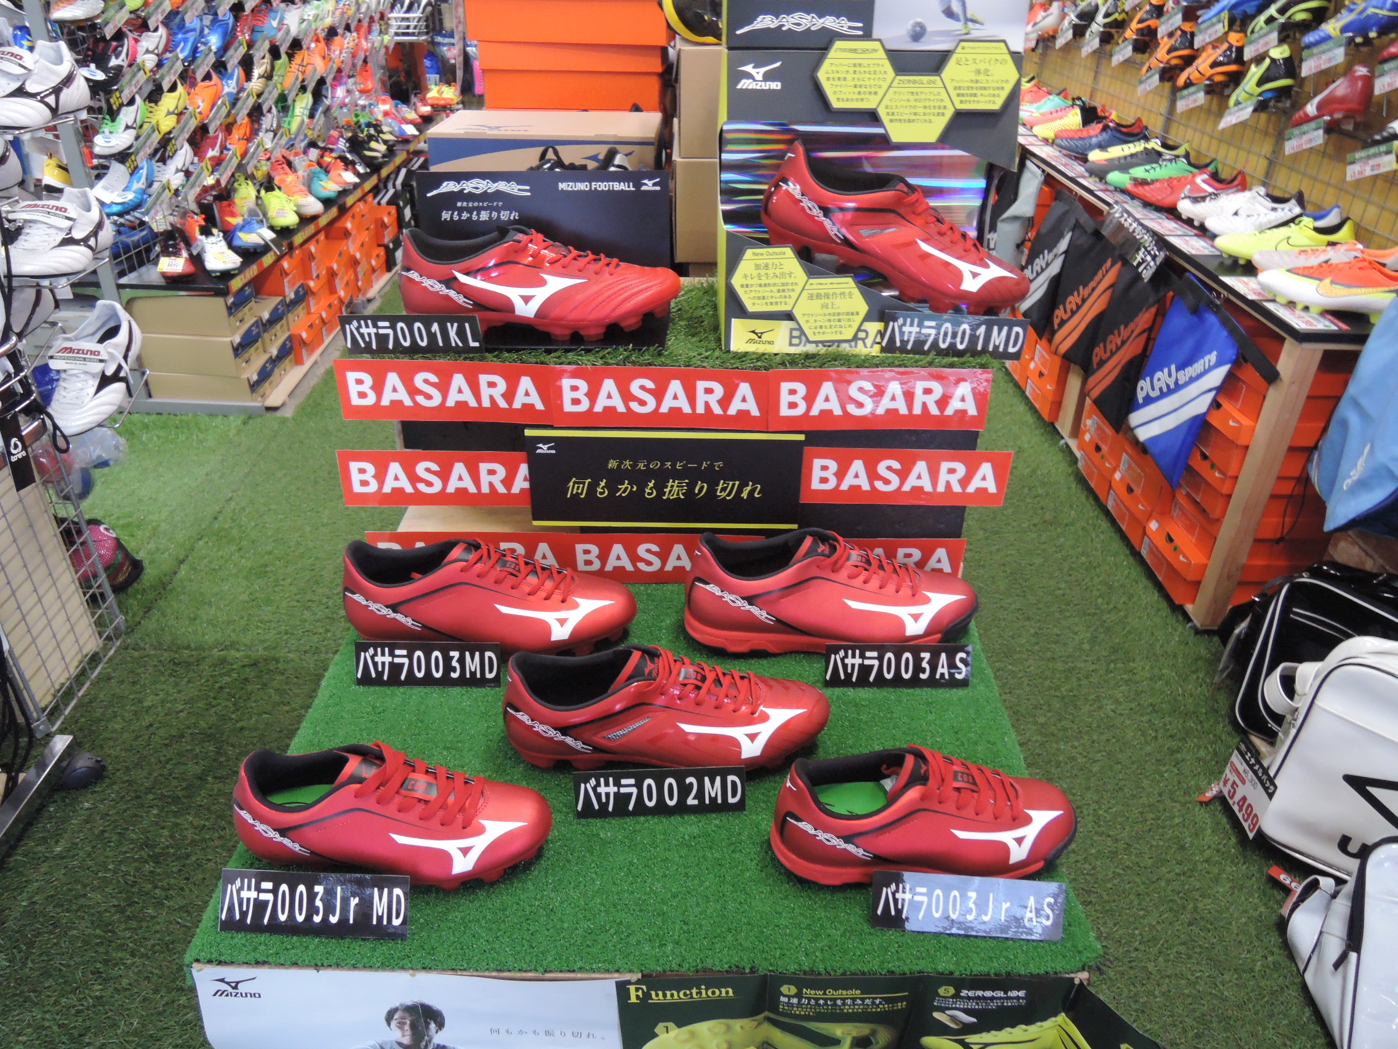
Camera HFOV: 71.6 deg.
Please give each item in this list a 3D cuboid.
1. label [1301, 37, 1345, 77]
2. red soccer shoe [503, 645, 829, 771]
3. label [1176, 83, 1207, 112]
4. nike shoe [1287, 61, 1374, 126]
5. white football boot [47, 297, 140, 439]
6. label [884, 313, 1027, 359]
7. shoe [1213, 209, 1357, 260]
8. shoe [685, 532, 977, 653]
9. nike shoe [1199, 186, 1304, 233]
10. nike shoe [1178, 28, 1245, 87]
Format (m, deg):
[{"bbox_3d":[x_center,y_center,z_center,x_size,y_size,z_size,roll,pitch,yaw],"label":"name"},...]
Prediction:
[{"bbox_3d":[1.362,-1.020,2.113,0.004,0.056,0.120,-8,13,-15],"label":"label"},{"bbox_3d":[-0.025,0.137,0.805,0.276,0.102,0.100,-1,32,-1],"label":"red soccer shoe"},{"bbox_3d":[1.467,-1.269,2.888,0.004,0.056,0.120,-8,13,-15],"label":"label"},{"bbox_3d":[1.520,-1.020,2.352,0.100,0.105,0.280,1,11,0],"label":"nike shoe"},{"bbox_3d":[-1.044,-0.275,1.687,0.100,0.105,0.280,1,50,-1],"label":"white football boot"},{"bbox_3d":[0.242,-0.179,0.920,0.132,0.043,0.004,3,32,5],"label":"label"},{"bbox_3d":[1.175,-0.588,1.942,0.279,0.105,0.100,-3,32,-5],"label":"shoe"},{"bbox_3d":[0.130,0.054,0.931,0.285,0.110,0.104,-1,32,-2],"label":"shoe"},{"bbox_3d":[1.195,-0.692,2.112,0.270,0.102,0.098,-3,32,-4],"label":"nike shoe"},{"bbox_3d":[1.519,-1.365,2.860,0.100,0.105,0.280,1,9,0],"label":"nike shoe"}]

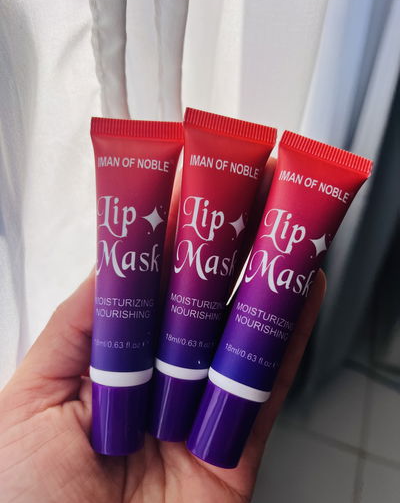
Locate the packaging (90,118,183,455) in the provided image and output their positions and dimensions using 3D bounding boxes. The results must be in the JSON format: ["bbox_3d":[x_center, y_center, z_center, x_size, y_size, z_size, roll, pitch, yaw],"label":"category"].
[{"bbox_3d":[-0.023,0.009,0.132,0.031,0.107,0.020,3,-5,-1],"label":"packaging"}]

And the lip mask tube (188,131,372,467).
[{"bbox_3d":[0.024,0.013,0.130,0.031,0.020,0.107,22,82,5],"label":"lip mask tube"}]

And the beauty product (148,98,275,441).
[{"bbox_3d":[0.002,0.008,0.134,0.031,0.107,0.020,10,-1,-8],"label":"beauty product"}]

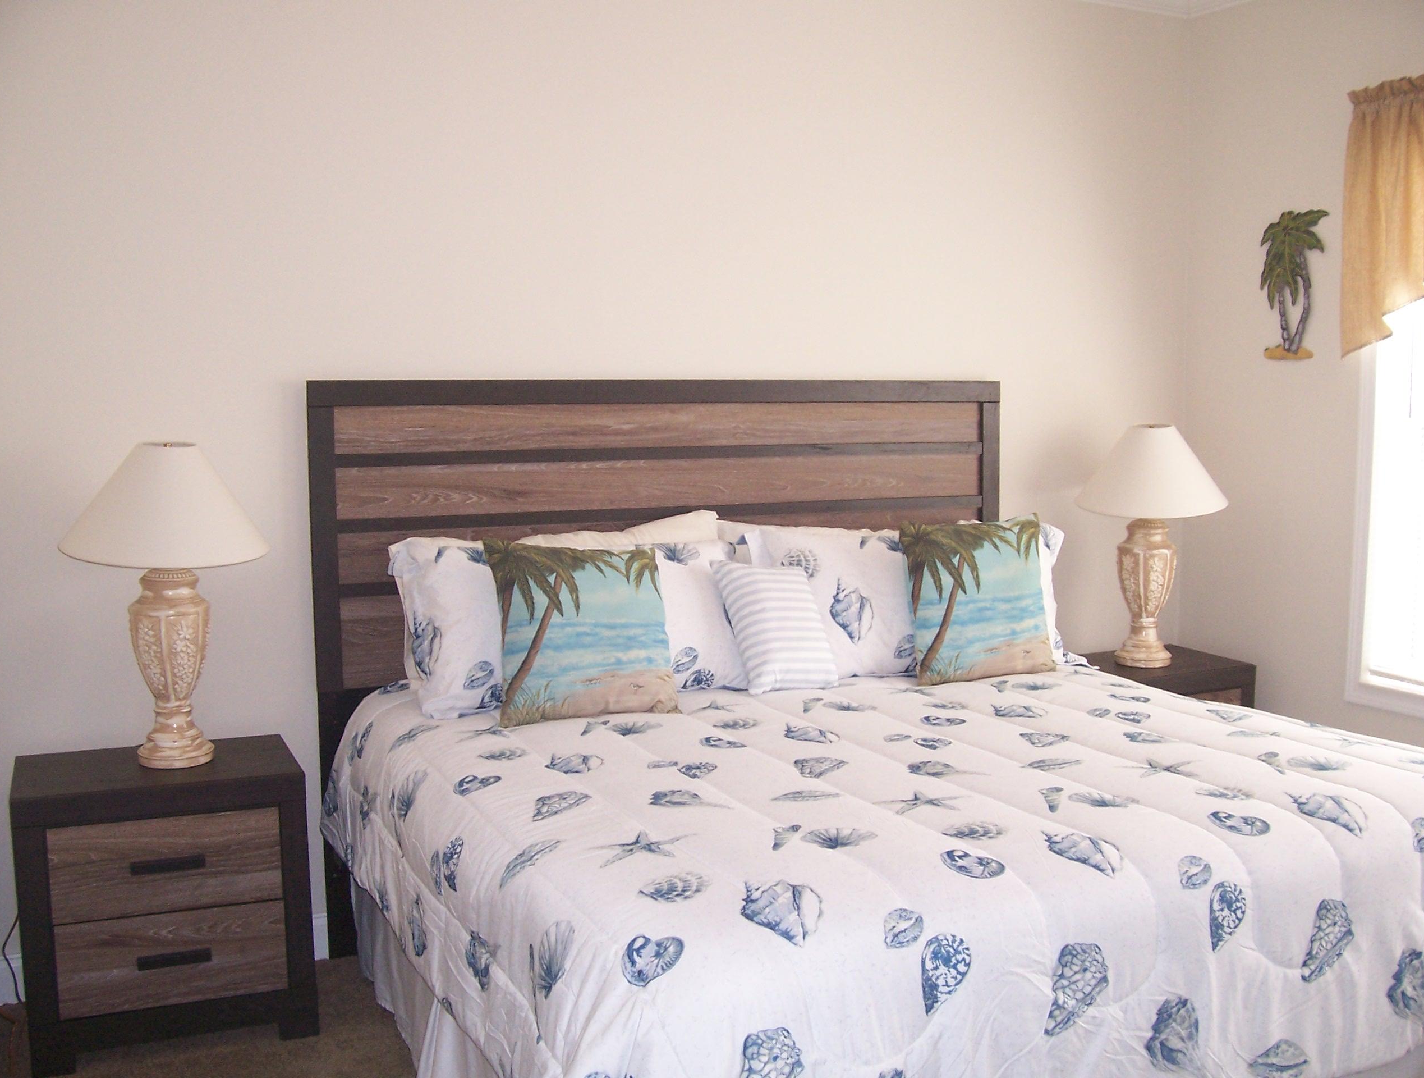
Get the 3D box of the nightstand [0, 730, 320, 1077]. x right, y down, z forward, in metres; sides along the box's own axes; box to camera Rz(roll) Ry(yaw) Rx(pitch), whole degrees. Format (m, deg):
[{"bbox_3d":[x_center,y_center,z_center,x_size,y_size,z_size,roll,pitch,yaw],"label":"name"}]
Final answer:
[{"bbox_3d":[-1.222,0.793,3.145,0.611,0.611,0.400,-3,6,-25],"label":"nightstand"}]

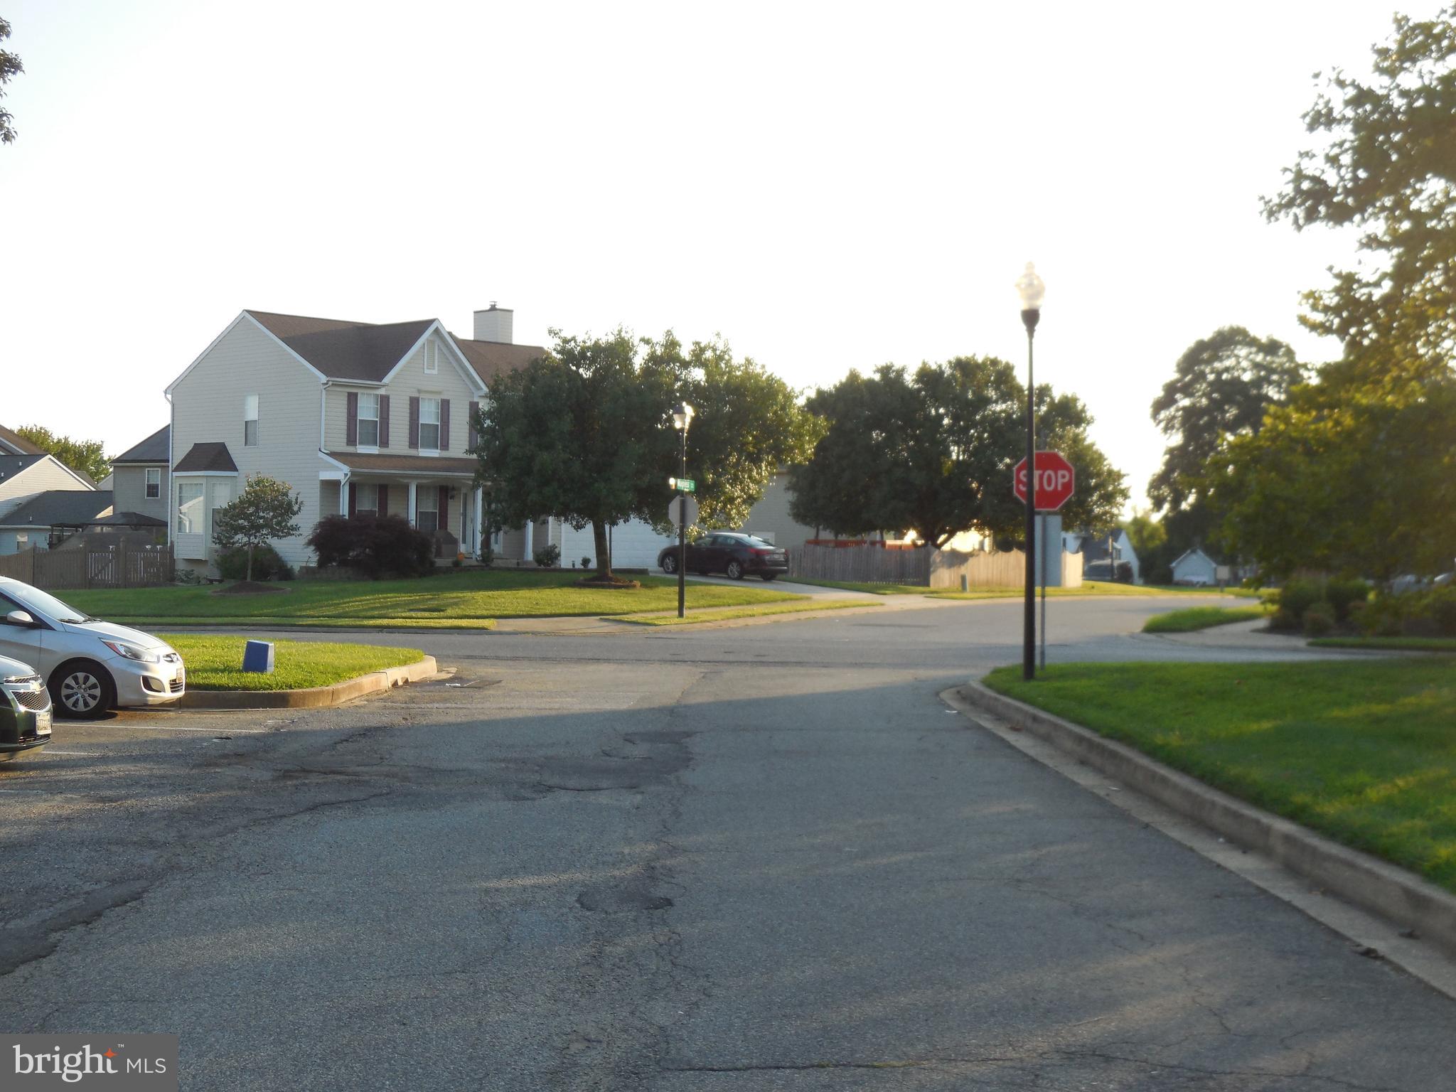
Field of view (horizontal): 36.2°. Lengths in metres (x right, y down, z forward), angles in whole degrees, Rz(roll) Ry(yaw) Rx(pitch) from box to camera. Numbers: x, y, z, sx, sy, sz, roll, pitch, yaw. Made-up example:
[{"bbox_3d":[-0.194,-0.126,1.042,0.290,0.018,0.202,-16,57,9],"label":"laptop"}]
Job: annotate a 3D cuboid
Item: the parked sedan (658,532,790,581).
[{"bbox_3d":[-0.146,0.298,71.300,4.800,1.450,1.840,5,3,42],"label":"parked sedan"}]

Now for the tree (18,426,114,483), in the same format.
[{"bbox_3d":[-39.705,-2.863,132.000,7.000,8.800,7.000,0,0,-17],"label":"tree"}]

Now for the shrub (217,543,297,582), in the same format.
[{"bbox_3d":[-13.950,0.487,65.800,2.250,1.170,2.000,0,0,-12],"label":"shrub"}]

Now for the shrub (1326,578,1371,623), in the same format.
[{"bbox_3d":[12.943,1.139,46.500,0.970,0.960,0.950,0,0,16],"label":"shrub"}]

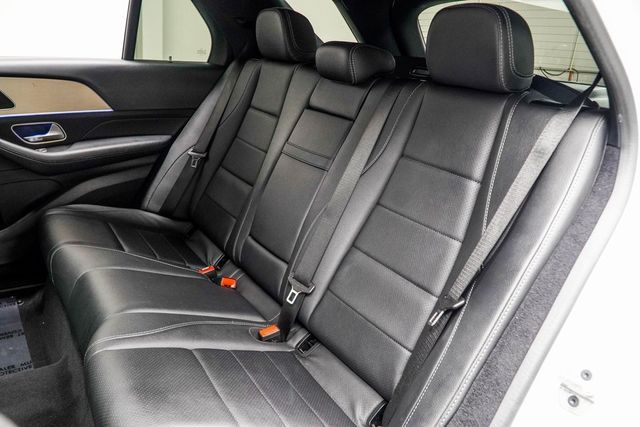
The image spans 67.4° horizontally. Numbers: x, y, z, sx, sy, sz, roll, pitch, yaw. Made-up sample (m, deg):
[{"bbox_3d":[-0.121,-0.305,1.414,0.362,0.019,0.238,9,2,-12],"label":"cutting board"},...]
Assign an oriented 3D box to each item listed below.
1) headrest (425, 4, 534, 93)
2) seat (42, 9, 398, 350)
[{"bbox_3d":[0.305,-0.319,0.928,0.115,0.160,0.240,-13,25,-30],"label":"headrest"},{"bbox_3d":[-0.312,-0.131,1.381,0.910,0.860,0.860,-13,25,-30],"label":"seat"}]

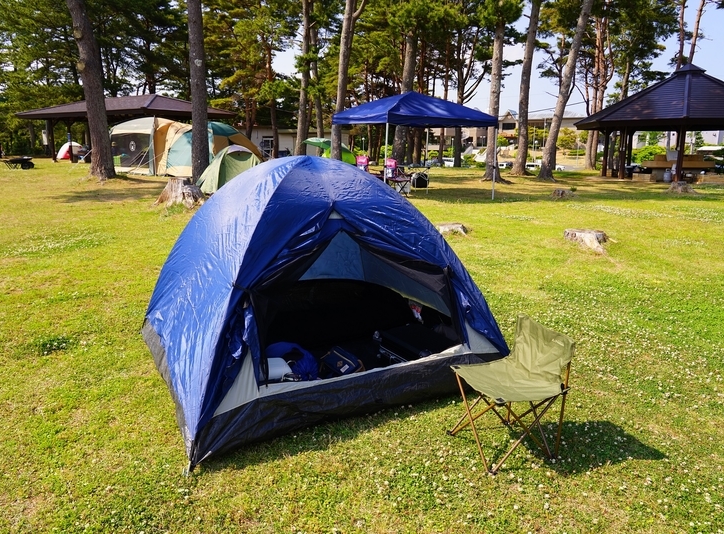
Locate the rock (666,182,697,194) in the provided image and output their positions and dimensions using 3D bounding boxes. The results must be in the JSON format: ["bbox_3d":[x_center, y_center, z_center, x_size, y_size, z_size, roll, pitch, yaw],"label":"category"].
[{"bbox_3d":[9.259,-2.310,15.421,0.780,0.320,0.720,7,15,23],"label":"rock"}]

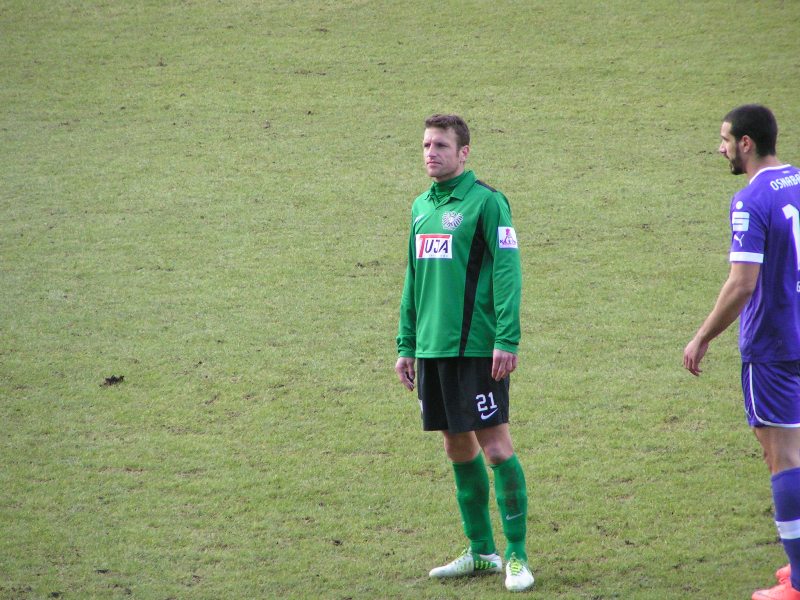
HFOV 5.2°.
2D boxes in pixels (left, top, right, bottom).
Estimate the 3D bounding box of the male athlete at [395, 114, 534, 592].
[{"bbox_3d":[0.256,0.194,33.800,0.550,1.830,0.420,6,14,39],"label":"male athlete"}]

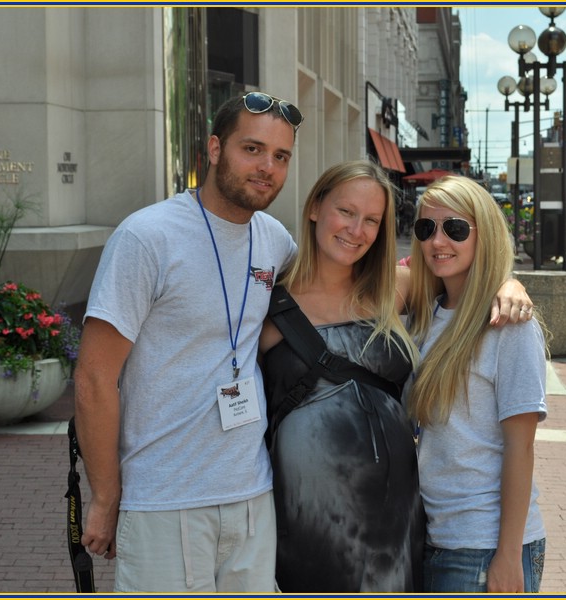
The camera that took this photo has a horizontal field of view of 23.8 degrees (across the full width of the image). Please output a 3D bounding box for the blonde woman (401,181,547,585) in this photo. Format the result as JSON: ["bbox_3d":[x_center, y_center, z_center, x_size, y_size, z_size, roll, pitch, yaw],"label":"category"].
[{"bbox_3d":[0.431,0.556,3.048,0.460,1.670,0.330,2,5,25],"label":"blonde woman"}]

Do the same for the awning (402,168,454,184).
[{"bbox_3d":[5.256,-4.296,47.000,2.200,0.570,2.200,0,5,8],"label":"awning"}]

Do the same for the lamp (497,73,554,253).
[{"bbox_3d":[7.471,-4.576,40.926,1.891,6.013,1.650,0,5,8],"label":"lamp"}]

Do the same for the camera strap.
[{"bbox_3d":[-0.420,0.466,2.820,0.090,0.460,0.080,1,5,17],"label":"camera strap"}]

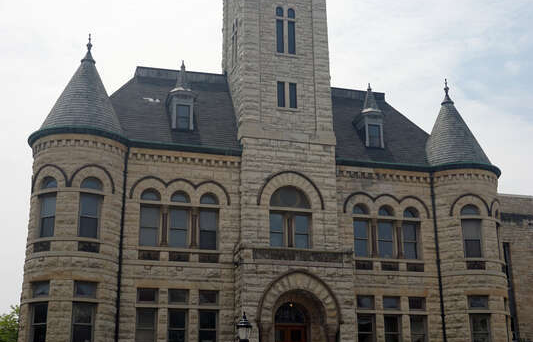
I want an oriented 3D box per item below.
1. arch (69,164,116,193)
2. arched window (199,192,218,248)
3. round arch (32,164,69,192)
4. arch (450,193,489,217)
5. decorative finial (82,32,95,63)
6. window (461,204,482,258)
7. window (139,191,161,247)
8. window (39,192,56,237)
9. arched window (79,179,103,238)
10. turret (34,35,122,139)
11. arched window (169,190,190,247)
[{"bbox_3d":[-7.104,0.309,31.113,1.880,1.070,0.400,9,-20,-29],"label":"arch"},{"bbox_3d":[-2.409,2.116,31.887,0.852,2.484,0.250,5,-18,-16],"label":"arched window"},{"bbox_3d":[-8.915,0.307,31.050,1.860,1.070,0.400,-9,-19,25],"label":"round arch"},{"bbox_3d":[9.673,1.624,35.876,1.850,1.070,0.400,0,-17,-3],"label":"arch"},{"bbox_3d":[-7.830,-5.460,33.510,0.500,1.416,0.500,5,-18,-16],"label":"decorative finial"},{"bbox_3d":[9.332,2.718,34.246,0.920,2.497,0.250,1,-18,-4],"label":"window"},{"bbox_3d":[-4.975,1.995,32.423,0.960,2.520,0.200,5,-18,-16],"label":"window"},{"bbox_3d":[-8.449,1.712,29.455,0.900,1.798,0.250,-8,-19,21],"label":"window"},{"bbox_3d":[-7.170,1.502,30.707,0.900,2.540,0.200,8,-19,-26],"label":"arched window"},{"bbox_3d":[-8.112,-3.516,34.062,4.550,5.700,4.550,5,-18,-16],"label":"turret"},{"bbox_3d":[-3.614,2.014,31.546,0.893,2.449,0.250,5,-18,-16],"label":"arched window"}]

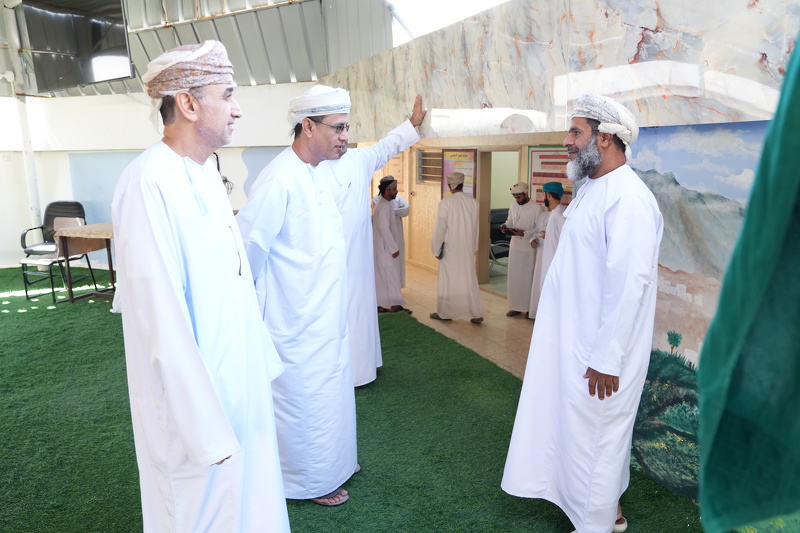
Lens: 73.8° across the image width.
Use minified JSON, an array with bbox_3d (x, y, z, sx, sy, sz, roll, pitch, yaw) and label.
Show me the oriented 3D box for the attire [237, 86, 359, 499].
[{"bbox_3d":[-0.413,0.102,2.328,0.420,1.710,0.540,6,11,32],"label":"attire"}]

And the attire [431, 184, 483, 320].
[{"bbox_3d":[0.660,-0.129,6.234,0.560,1.430,0.400,-4,10,-23],"label":"attire"}]

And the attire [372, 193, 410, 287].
[{"bbox_3d":[-0.140,-0.398,7.881,0.570,1.420,0.380,0,9,0],"label":"attire"}]

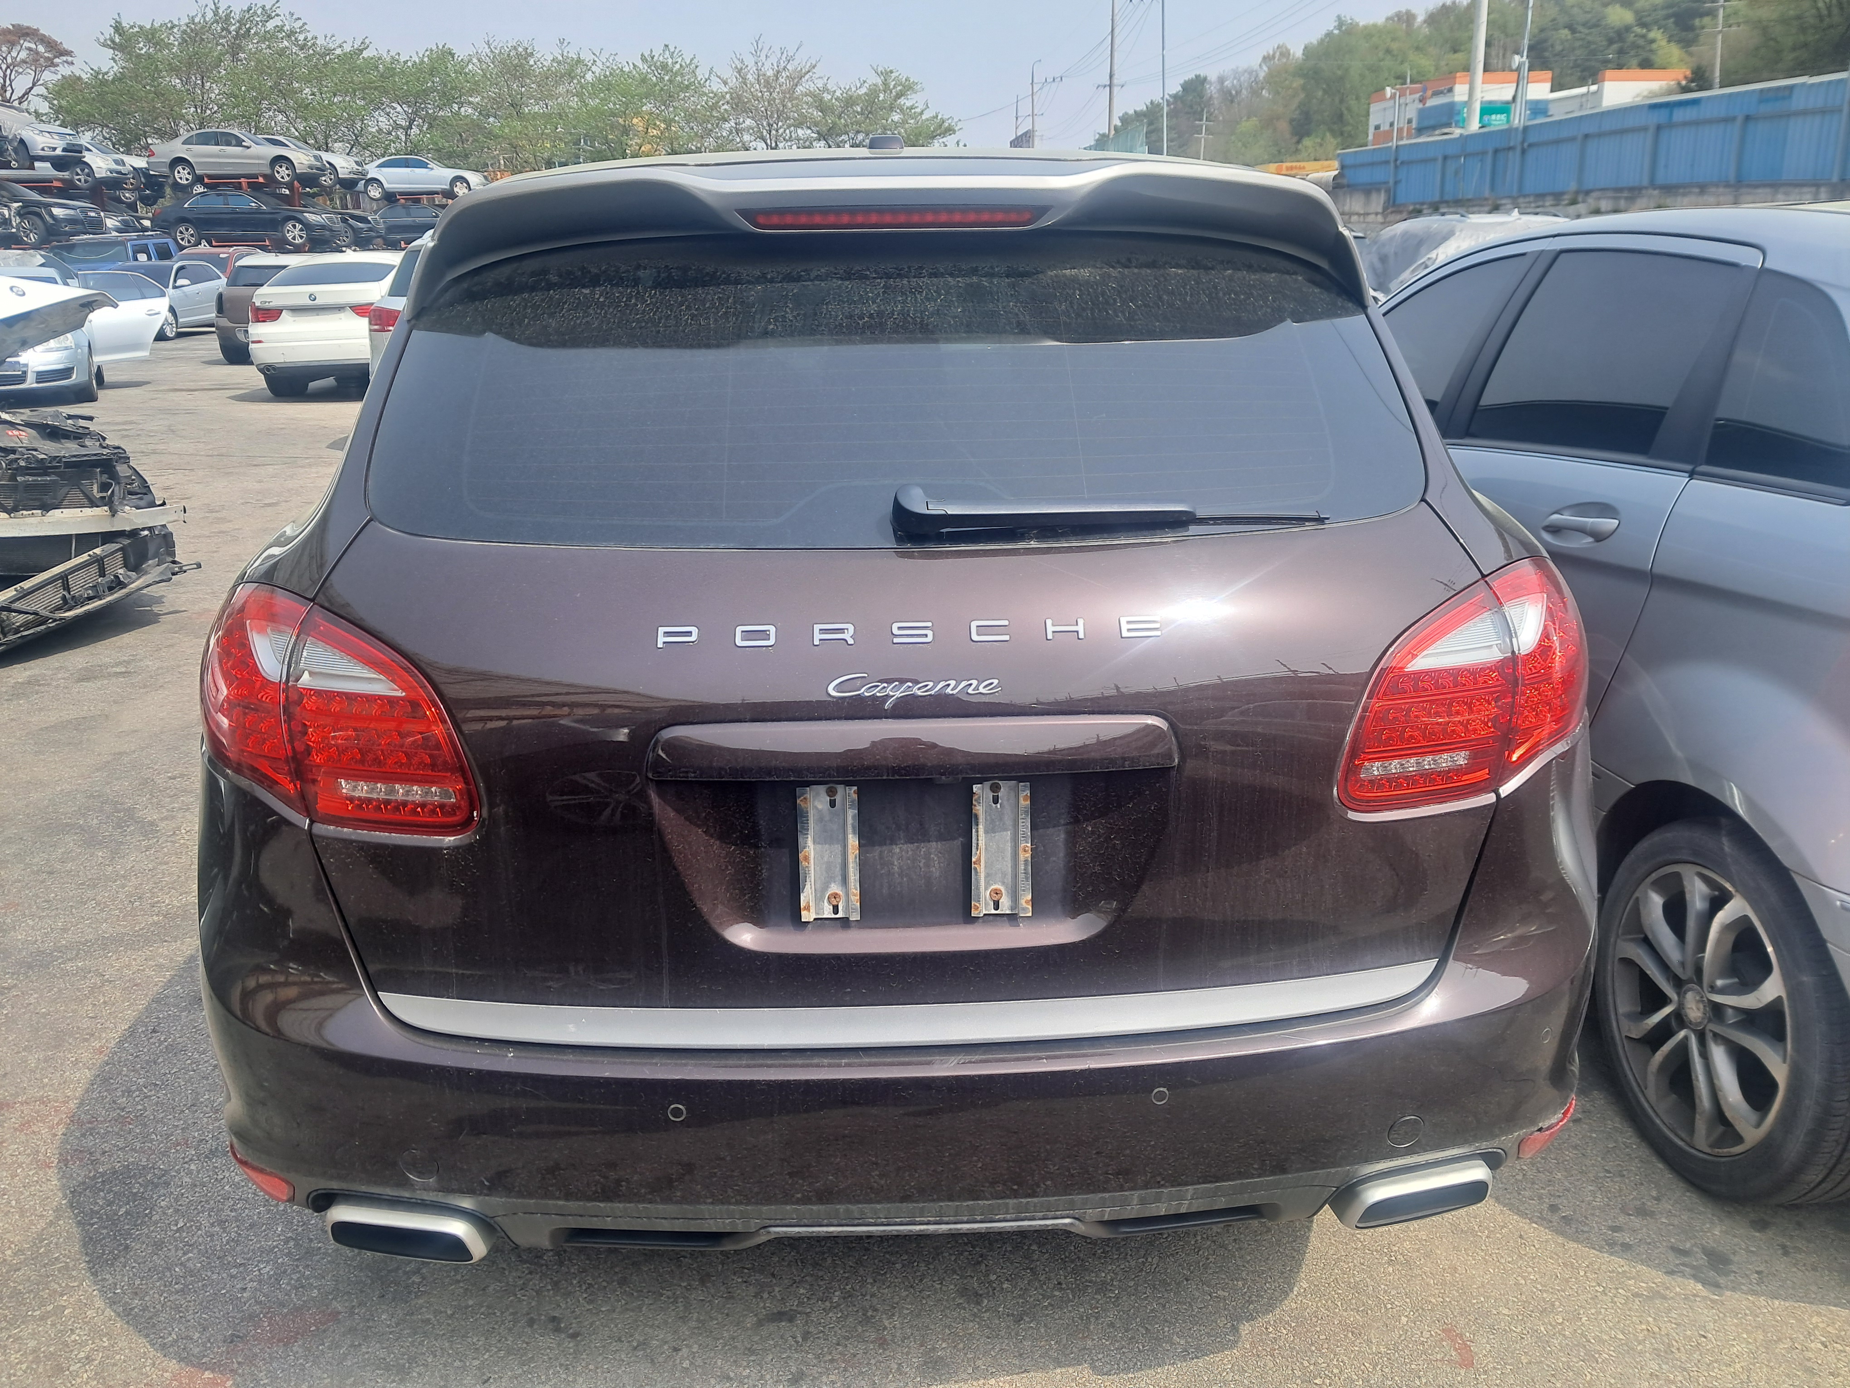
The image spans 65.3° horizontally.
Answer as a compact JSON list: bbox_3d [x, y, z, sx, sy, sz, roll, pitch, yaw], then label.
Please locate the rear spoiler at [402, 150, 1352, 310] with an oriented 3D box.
[{"bbox_3d":[-0.039,-0.588,1.836,1.210,0.190,0.318,-1,17,-3],"label":"rear spoiler"}]

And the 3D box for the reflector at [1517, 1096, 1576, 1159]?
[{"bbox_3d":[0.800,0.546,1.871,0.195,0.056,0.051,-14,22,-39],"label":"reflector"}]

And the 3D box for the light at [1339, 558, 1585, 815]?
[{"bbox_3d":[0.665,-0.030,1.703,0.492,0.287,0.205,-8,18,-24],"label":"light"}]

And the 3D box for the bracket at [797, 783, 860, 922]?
[{"bbox_3d":[-0.107,0.178,1.601,0.066,0.153,0.015,-1,7,-3],"label":"bracket"}]

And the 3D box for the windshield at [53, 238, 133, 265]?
[{"bbox_3d":[-16.355,-8.659,28.300,1.450,0.500,0.120,-2,-11,-6],"label":"windshield"}]

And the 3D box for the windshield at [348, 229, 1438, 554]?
[{"bbox_3d":[-0.028,-0.370,1.709,1.169,0.087,0.523,-1,61,-3],"label":"windshield"}]

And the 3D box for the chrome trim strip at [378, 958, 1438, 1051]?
[{"bbox_3d":[-0.006,0.345,1.581,1.184,0.051,0.087,-1,17,-3],"label":"chrome trim strip"}]

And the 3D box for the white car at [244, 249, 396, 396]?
[{"bbox_3d":[-6.624,-4.502,17.524,1.890,1.550,4.980,-2,17,-4],"label":"white car"}]

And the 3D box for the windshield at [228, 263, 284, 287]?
[{"bbox_3d":[-9.564,-6.102,21.009,1.120,0.380,0.100,0,-3,0],"label":"windshield"}]

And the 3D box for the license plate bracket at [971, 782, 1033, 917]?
[{"bbox_3d":[0.087,0.174,1.611,0.066,0.153,0.015,-1,7,-3],"label":"license plate bracket"}]

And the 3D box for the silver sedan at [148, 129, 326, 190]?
[{"bbox_3d":[-19.874,-15.455,41.806,4.820,1.480,1.820,0,17,2],"label":"silver sedan"}]

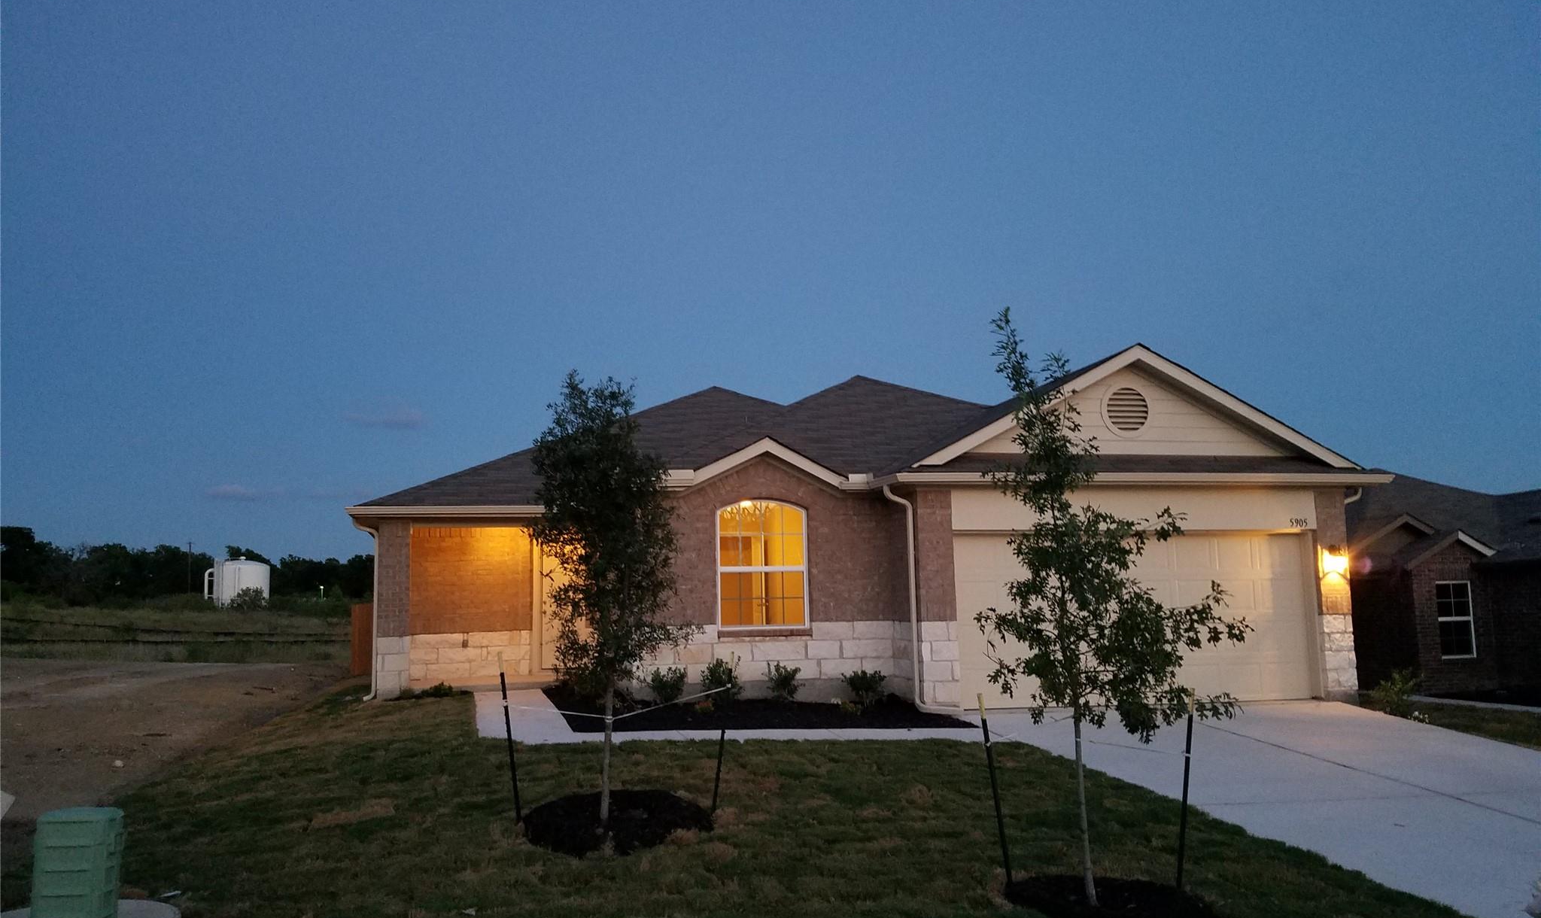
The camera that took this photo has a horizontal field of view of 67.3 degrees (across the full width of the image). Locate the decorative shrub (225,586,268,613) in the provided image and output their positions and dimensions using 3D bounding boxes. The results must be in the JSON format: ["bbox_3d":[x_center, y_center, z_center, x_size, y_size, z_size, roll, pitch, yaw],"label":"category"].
[{"bbox_3d":[-36.912,9.874,81.486,3.134,1.957,3.000,-1,-7,0],"label":"decorative shrub"}]

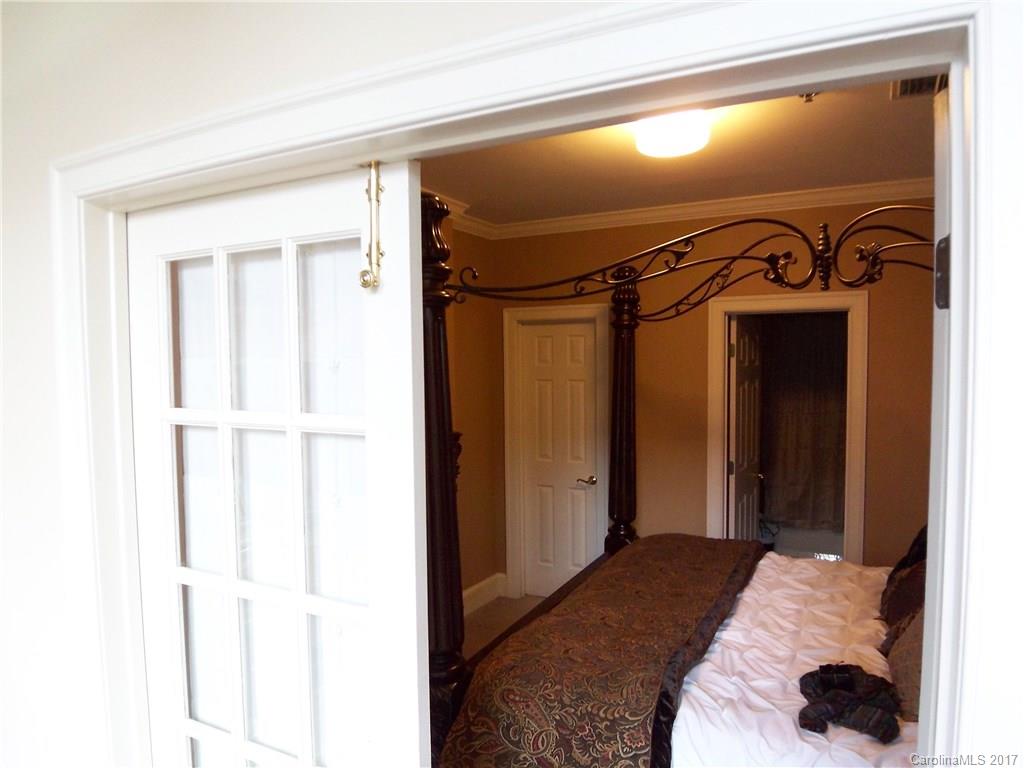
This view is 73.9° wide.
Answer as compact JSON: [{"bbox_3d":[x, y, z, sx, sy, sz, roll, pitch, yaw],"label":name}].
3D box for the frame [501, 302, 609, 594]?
[{"bbox_3d":[0.326,0.524,4.837,0.795,2.130,0.140,1,2,28],"label":"frame"}]

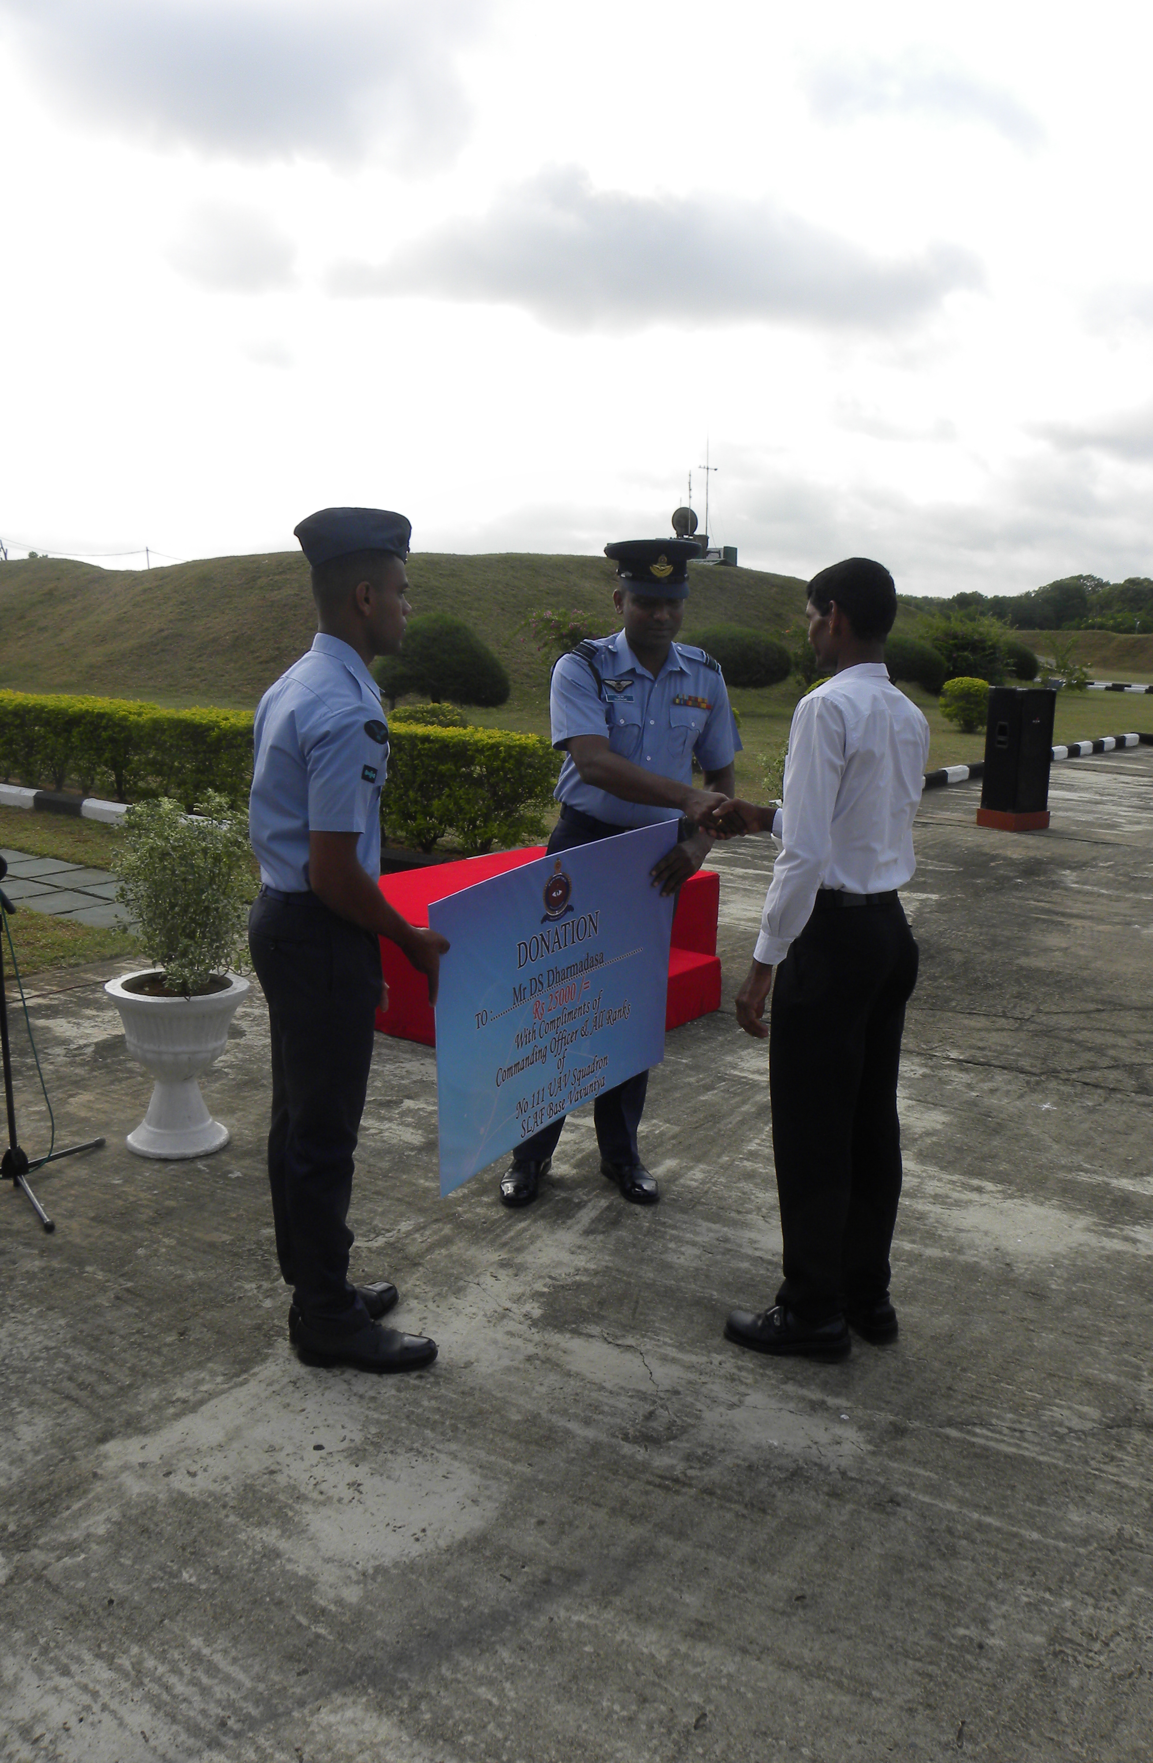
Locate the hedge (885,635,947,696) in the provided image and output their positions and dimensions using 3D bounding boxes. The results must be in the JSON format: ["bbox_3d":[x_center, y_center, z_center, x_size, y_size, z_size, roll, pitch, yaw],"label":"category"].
[{"bbox_3d":[8.782,-5.975,36.470,2.600,1.600,2.600,2,11,0],"label":"hedge"}]

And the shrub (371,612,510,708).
[{"bbox_3d":[-1.895,-2.983,18.500,1.900,1.450,1.900,0,12,0],"label":"shrub"}]

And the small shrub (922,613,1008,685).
[{"bbox_3d":[9.050,-5.334,30.800,1.900,1.600,1.800,0,12,0],"label":"small shrub"}]

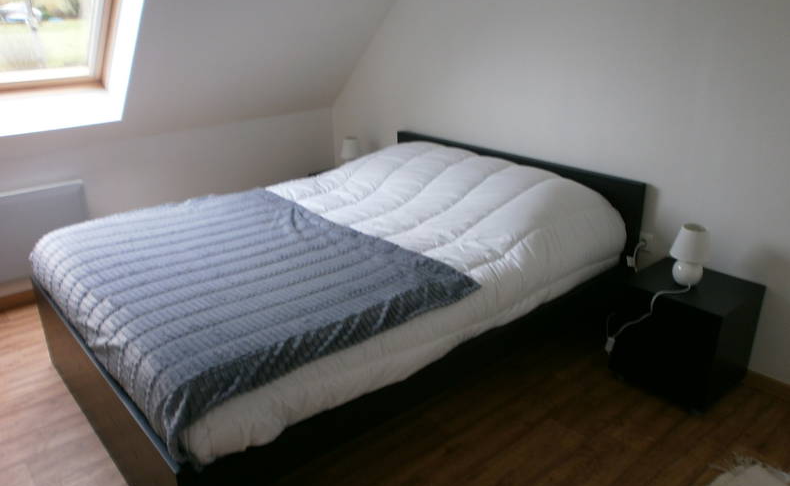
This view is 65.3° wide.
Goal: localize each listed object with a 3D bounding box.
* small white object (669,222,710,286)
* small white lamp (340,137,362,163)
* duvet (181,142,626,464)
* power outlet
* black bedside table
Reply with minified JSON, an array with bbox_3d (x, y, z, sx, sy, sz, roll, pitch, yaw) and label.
[{"bbox_3d":[1.194,0.045,2.472,0.158,0.230,0.158,-18,26,-36],"label":"small white object"},{"bbox_3d":[-0.295,-0.598,4.199,0.158,0.230,0.158,-1,21,0],"label":"small white lamp"},{"bbox_3d":[-0.291,-0.055,2.640,1.970,0.414,1.737,-18,26,-36],"label":"duvet"},{"bbox_3d":[1.115,-0.004,2.759,0.025,0.085,0.083,-18,26,-36],"label":"power outlet"},{"bbox_3d":[1.197,0.378,2.539,0.374,0.441,0.382,-18,26,-36],"label":"black bedside table"}]

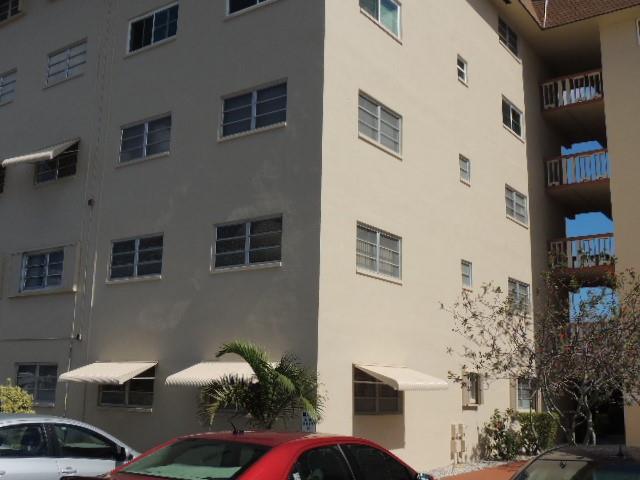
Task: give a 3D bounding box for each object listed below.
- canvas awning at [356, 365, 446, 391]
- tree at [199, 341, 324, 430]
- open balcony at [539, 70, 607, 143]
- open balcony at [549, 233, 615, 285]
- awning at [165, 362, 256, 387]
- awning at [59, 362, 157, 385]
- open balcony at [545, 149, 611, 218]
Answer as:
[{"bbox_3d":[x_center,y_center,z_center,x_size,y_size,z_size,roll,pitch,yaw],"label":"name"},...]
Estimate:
[{"bbox_3d":[1.571,2.631,14.089,0.965,0.488,1.940,-7,-14,35],"label":"canvas awning"},{"bbox_3d":[-0.912,2.806,11.733,1.971,2.408,1.869,1,-12,0],"label":"tree"},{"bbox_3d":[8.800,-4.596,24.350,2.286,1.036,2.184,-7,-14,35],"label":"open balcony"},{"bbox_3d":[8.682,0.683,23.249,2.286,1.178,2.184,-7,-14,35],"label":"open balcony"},{"bbox_3d":[-1.794,2.416,13.440,2.001,0.477,0.914,-7,-14,35],"label":"awning"},{"bbox_3d":[-4.400,2.741,15.303,2.042,0.488,0.914,-7,-14,35],"label":"awning"},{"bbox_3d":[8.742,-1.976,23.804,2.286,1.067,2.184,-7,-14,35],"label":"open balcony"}]

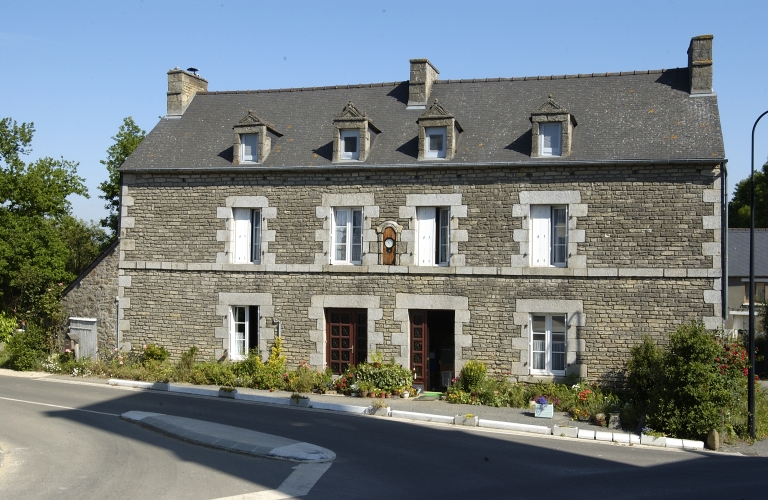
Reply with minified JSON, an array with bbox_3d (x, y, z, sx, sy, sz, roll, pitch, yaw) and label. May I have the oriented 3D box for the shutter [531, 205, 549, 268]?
[{"bbox_3d":[4.074,-0.368,21.420,0.480,1.580,0.040,0,0,15],"label":"shutter"}]

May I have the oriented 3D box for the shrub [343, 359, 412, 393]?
[{"bbox_3d":[-0.164,3.800,24.621,1.967,1.013,1.100,0,0,13],"label":"shrub"}]

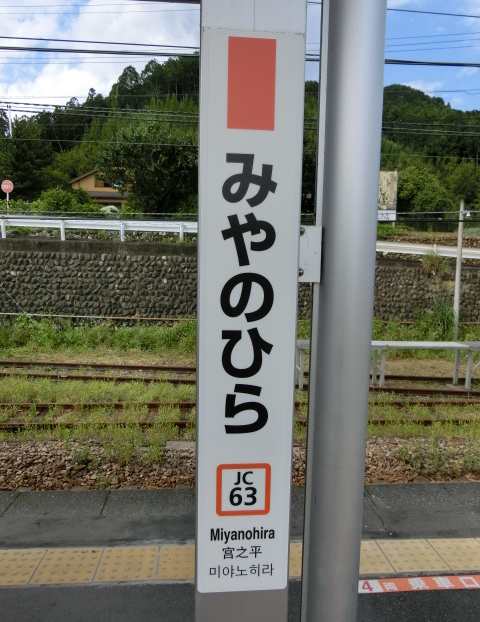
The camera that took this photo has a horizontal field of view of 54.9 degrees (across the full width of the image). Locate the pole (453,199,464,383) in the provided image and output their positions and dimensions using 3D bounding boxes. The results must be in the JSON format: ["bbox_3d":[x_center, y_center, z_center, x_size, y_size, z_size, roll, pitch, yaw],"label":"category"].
[{"bbox_3d":[6.260,-0.498,13.208,0.145,5.260,0.145,-1,6,0],"label":"pole"}]

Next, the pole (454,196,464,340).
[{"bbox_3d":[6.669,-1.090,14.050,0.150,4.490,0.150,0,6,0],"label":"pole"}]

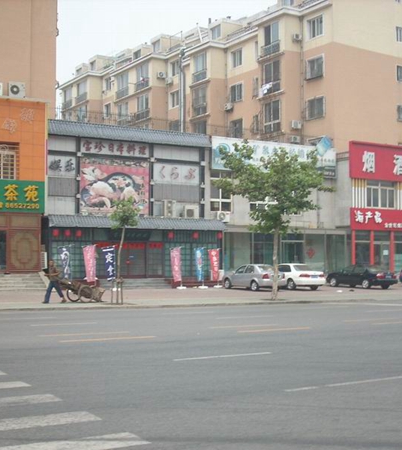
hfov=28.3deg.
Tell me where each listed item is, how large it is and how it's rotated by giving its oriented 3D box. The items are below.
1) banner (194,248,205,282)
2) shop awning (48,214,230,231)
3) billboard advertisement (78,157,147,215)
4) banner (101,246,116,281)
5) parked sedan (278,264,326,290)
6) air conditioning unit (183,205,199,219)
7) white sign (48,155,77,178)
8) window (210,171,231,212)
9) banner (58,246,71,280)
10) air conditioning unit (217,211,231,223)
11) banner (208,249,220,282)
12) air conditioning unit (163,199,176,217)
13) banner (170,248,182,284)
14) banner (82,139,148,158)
[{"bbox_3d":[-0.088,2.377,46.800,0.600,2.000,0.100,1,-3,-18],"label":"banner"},{"bbox_3d":[-3.412,-0.029,44.912,10.788,0.641,0.800,2,-3,-30],"label":"shop awning"},{"bbox_3d":[-4.898,-2.149,45.486,4.309,3.227,0.120,2,-3,-30],"label":"billboard advertisement"},{"bbox_3d":[-5.256,2.187,45.300,0.720,1.930,0.060,-1,-3,12],"label":"banner"},{"bbox_3d":[5.099,3.013,46.307,1.780,1.460,4.750,1,-3,-27],"label":"parked sedan"},{"bbox_3d":[-0.548,-0.804,47.500,0.880,0.790,0.340,2,-3,-30],"label":"air conditioning unit"},{"bbox_3d":[-7.305,-3.079,42.156,1.619,1.152,0.100,2,-3,-34],"label":"white sign"},{"bbox_3d":[1.200,-2.098,49.165,1.590,2.582,0.150,2,-3,-30],"label":"window"},{"bbox_3d":[-6.857,1.947,40.072,0.660,1.781,0.100,1,-3,-24],"label":"banner"},{"bbox_3d":[1.401,-0.461,48.832,0.813,0.593,0.300,2,-3,-30],"label":"air conditioning unit"},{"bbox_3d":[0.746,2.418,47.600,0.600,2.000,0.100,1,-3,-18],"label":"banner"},{"bbox_3d":[-1.966,-0.983,50.568,0.800,1.070,0.340,2,-3,-29],"label":"air conditioning unit"},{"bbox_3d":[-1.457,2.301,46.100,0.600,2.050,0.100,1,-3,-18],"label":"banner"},{"bbox_3d":[-5.337,-4.736,49.195,4.553,0.899,0.080,2,-3,-29],"label":"banner"}]

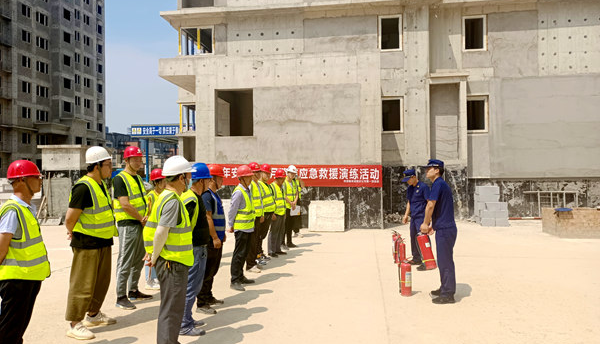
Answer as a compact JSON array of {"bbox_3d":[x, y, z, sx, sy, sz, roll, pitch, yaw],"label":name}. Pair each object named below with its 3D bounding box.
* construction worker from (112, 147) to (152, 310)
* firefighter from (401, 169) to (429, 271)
[{"bbox_3d":[-2.050,0.650,5.289,0.380,1.935,0.530,0,0,8],"label":"construction worker"},{"bbox_3d":[1.972,0.790,7.400,0.400,1.665,0.540,0,-1,-28],"label":"firefighter"}]

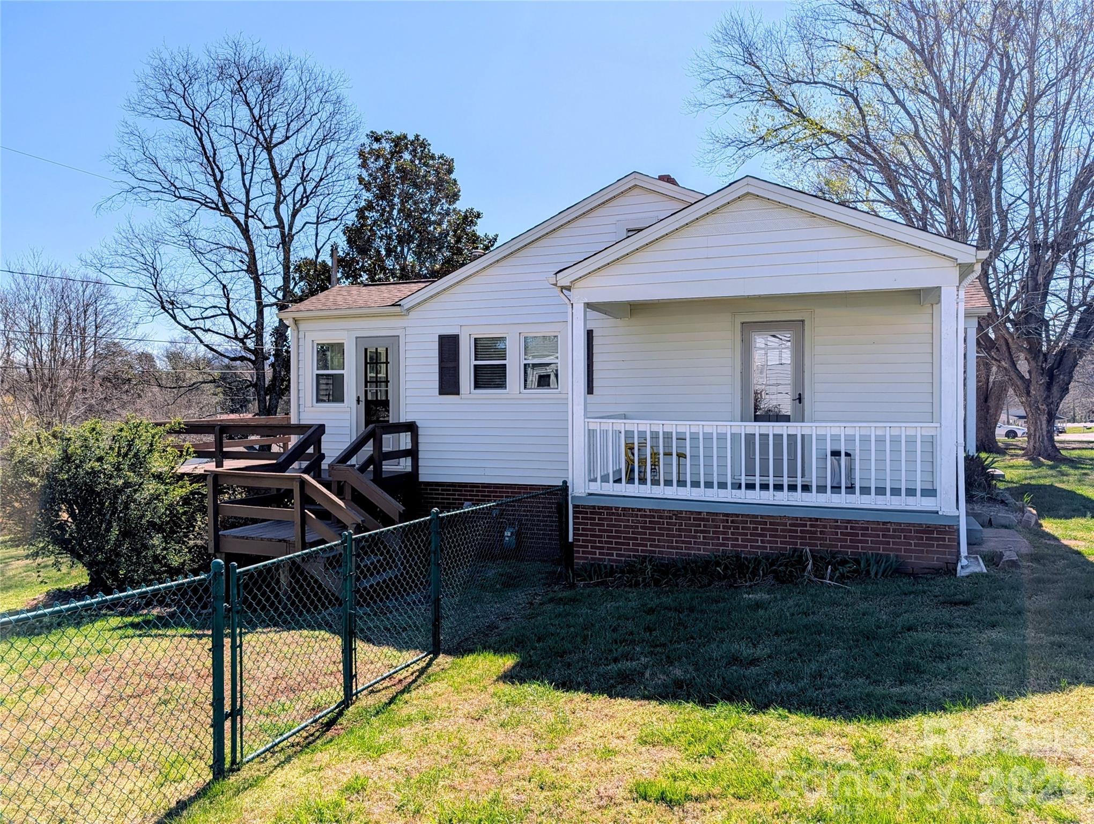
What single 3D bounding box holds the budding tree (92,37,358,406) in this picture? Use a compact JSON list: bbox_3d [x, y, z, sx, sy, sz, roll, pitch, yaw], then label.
[{"bbox_3d":[-10.571,-4.991,24.978,8.800,14.600,8.200,0,0,19],"label":"budding tree"}]

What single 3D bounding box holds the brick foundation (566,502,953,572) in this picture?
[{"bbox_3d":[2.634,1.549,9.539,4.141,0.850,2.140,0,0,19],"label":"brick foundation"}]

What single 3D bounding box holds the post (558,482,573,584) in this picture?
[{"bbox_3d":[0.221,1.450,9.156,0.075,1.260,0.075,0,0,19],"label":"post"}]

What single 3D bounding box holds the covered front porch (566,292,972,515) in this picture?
[{"bbox_3d":[2.622,-0.106,9.519,4.197,2.460,2.170,0,0,19],"label":"covered front porch"}]

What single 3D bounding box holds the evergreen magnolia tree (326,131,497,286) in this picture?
[{"bbox_3d":[-4.848,-3.655,25.984,6.200,11.900,6.000,0,0,19],"label":"evergreen magnolia tree"}]

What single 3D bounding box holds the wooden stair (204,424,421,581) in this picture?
[{"bbox_3d":[-2.765,1.153,10.756,2.300,1.950,3.250,0,0,19],"label":"wooden stair"}]

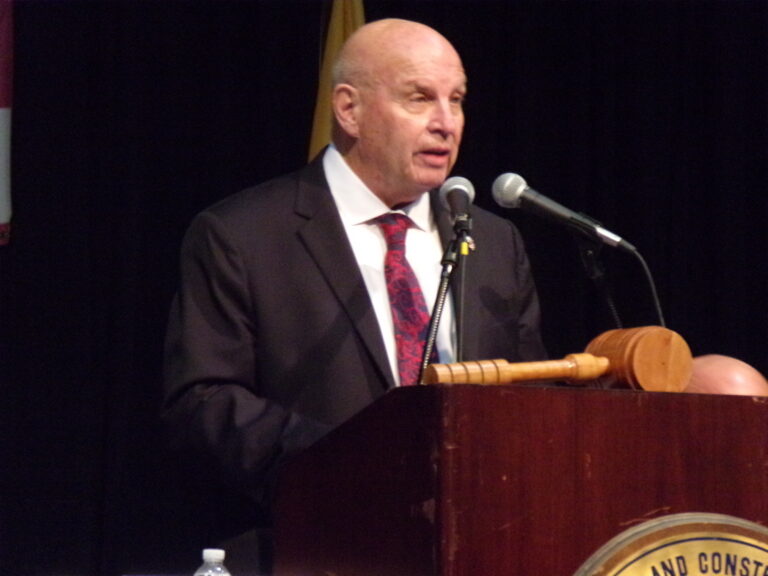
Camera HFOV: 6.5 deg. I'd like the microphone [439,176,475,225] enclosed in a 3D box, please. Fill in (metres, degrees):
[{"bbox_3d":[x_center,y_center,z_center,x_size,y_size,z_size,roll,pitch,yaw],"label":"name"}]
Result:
[{"bbox_3d":[0.105,-0.114,9.490,0.051,0.051,0.180,0,16,-3],"label":"microphone"}]

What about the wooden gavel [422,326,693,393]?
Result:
[{"bbox_3d":[0.221,0.106,9.100,0.385,0.098,0.122,-2,-2,-33],"label":"wooden gavel"}]

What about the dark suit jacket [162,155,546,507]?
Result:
[{"bbox_3d":[-0.035,0.164,9.750,0.560,0.730,0.380,2,-4,-32],"label":"dark suit jacket"}]

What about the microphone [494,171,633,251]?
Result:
[{"bbox_3d":[0.236,-0.111,9.500,0.185,0.051,0.051,22,2,16],"label":"microphone"}]

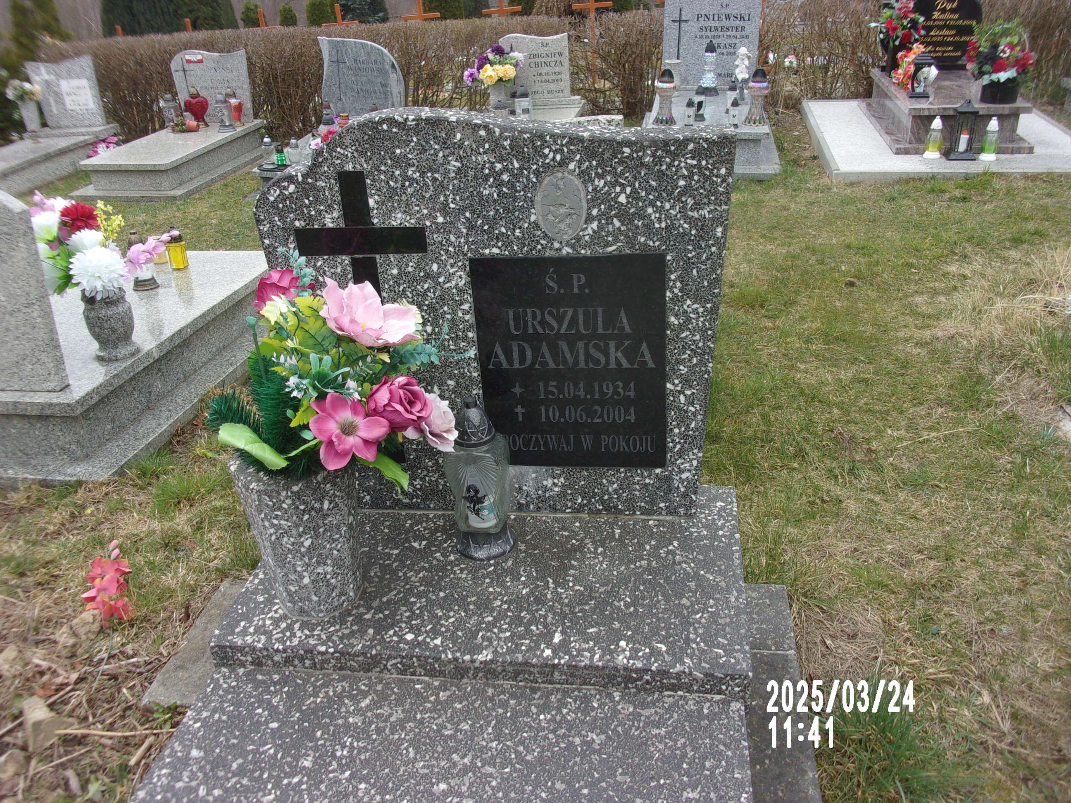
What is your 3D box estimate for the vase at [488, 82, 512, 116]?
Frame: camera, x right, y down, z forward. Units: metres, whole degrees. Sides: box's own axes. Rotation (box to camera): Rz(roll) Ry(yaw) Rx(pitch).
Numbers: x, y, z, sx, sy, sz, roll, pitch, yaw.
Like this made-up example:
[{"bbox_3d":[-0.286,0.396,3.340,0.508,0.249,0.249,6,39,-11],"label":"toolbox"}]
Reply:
[{"bbox_3d":[-0.259,-2.200,6.300,0.170,0.290,0.170,2,29,12],"label":"vase"}]

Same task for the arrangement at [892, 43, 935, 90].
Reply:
[{"bbox_3d":[2.609,-2.319,6.010,0.270,0.300,0.220,2,28,10],"label":"arrangement"}]

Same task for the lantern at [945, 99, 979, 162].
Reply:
[{"bbox_3d":[2.653,-1.672,5.311,0.170,0.338,0.170,7,29,19],"label":"lantern"}]

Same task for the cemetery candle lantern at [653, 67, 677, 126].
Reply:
[{"bbox_3d":[0.849,-2.006,5.674,0.155,0.344,0.155,2,28,10],"label":"cemetery candle lantern"}]

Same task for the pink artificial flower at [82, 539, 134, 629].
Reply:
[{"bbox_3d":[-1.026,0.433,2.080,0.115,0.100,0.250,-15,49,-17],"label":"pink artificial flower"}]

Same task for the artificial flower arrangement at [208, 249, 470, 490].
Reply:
[{"bbox_3d":[-0.322,-0.053,1.420,0.430,0.400,0.340,1,28,10],"label":"artificial flower arrangement"}]

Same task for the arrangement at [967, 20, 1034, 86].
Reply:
[{"bbox_3d":[2.896,-2.172,5.399,0.390,0.385,0.350,2,28,10],"label":"arrangement"}]

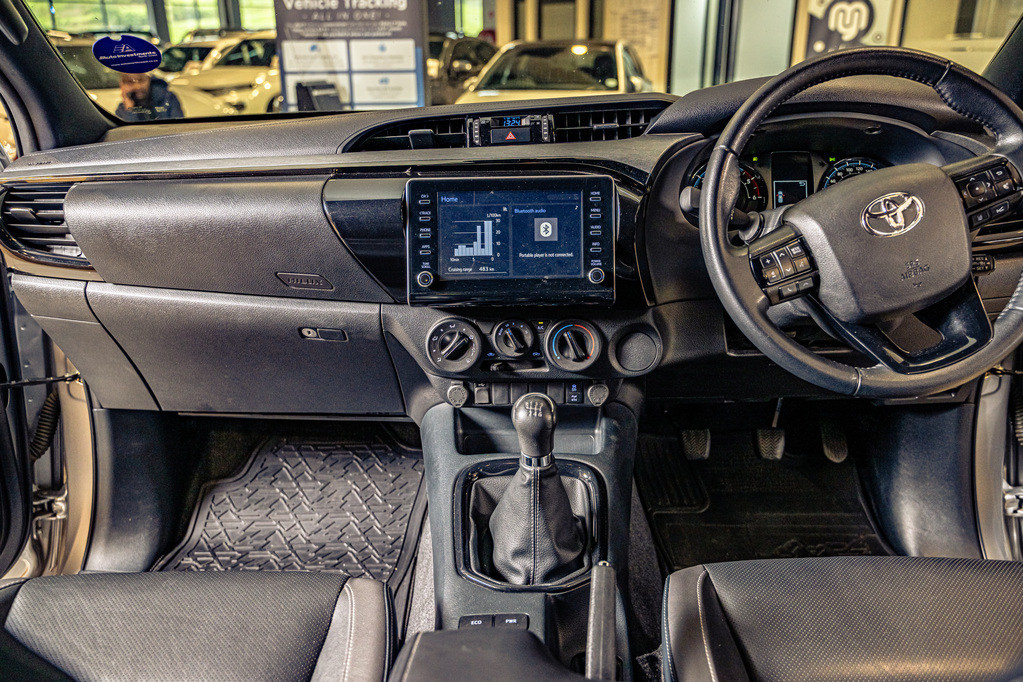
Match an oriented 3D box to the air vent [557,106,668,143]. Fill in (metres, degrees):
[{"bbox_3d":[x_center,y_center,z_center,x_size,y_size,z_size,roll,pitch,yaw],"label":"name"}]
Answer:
[{"bbox_3d":[0.130,-0.286,1.045,0.145,0.043,0.040,0,13,0],"label":"air vent"}]

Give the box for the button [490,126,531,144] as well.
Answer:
[{"bbox_3d":[0.000,-0.266,1.030,0.052,0.020,0.018,0,13,0],"label":"button"}]

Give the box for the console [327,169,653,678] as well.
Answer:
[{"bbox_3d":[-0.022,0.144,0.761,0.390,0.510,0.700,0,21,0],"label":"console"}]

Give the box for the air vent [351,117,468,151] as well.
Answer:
[{"bbox_3d":[-0.132,-0.269,1.030,0.150,0.043,0.040,0,13,0],"label":"air vent"}]

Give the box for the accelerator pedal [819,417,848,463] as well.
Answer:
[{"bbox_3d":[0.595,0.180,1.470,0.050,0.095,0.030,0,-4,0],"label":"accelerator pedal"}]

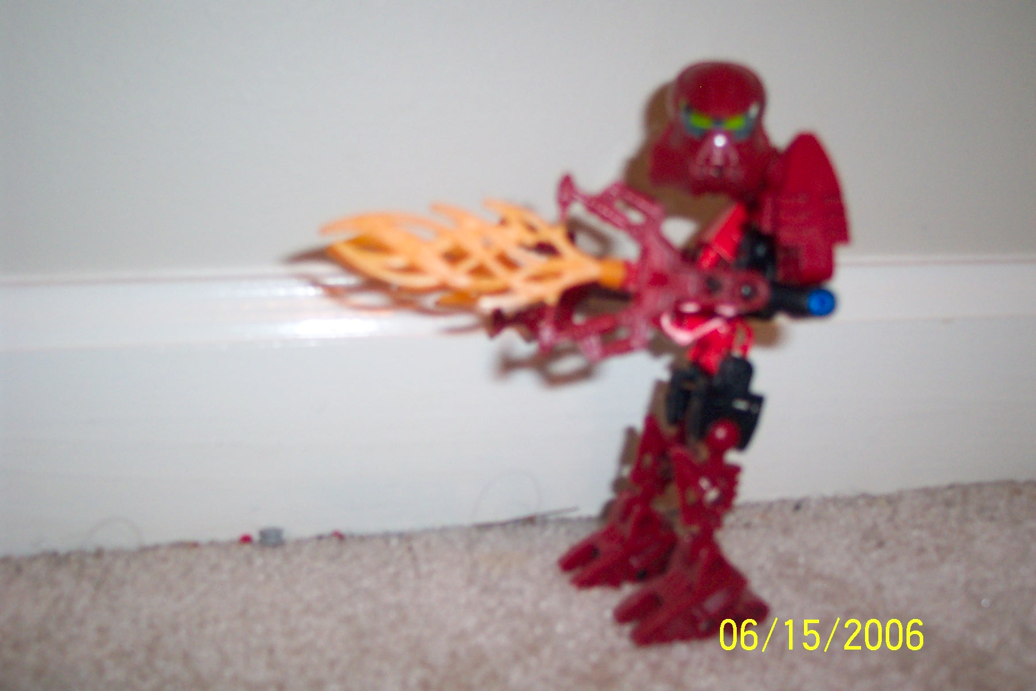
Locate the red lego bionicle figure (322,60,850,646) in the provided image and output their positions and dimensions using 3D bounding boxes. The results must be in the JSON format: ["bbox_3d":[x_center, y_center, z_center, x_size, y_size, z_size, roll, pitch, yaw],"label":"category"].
[{"bbox_3d":[0.023,0.003,0.339,0.132,0.179,0.107,-7,14,-34],"label":"red lego bionicle figure"}]

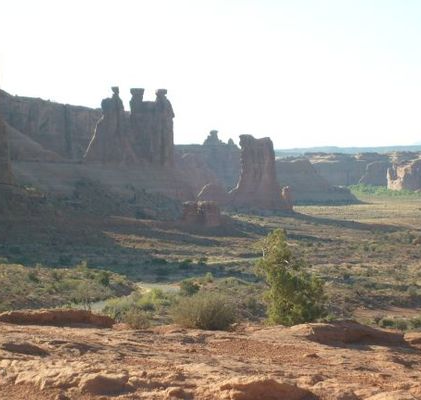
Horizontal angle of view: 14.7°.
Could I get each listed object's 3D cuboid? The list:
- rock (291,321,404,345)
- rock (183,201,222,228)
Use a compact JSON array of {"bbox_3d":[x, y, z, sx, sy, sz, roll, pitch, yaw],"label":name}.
[{"bbox_3d":[1.606,1.554,19.000,1.350,0.270,0.850,0,2,5],"label":"rock"},{"bbox_3d":[-5.881,10.659,1200.000,29.000,20.000,20.000,0,2,0],"label":"rock"}]

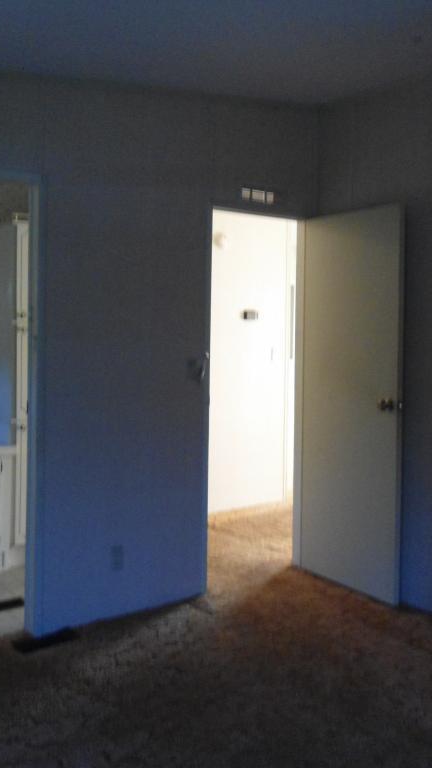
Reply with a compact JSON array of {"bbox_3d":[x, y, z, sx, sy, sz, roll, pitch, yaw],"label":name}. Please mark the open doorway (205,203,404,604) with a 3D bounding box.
[{"bbox_3d":[0.451,0.099,3.945,0.745,2.010,0.806,-1,2,-40],"label":"open doorway"}]

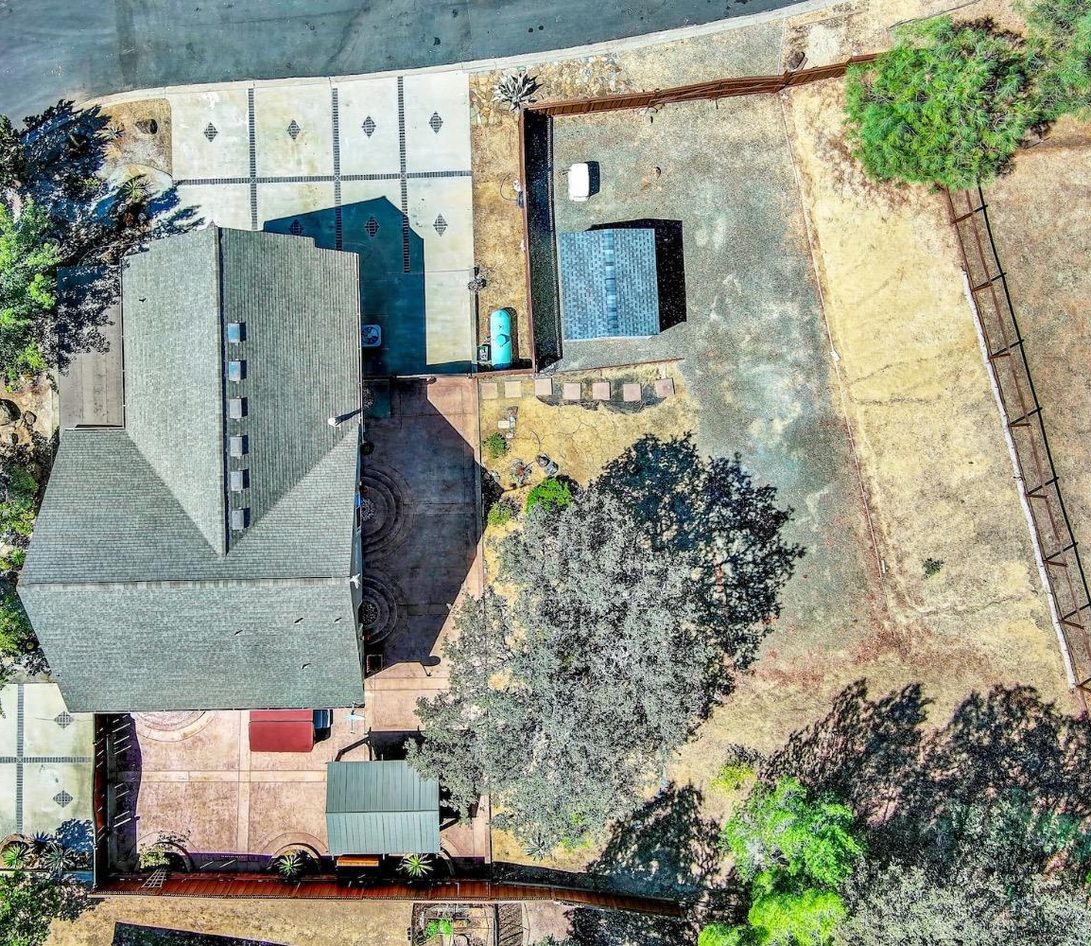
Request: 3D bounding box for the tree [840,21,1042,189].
[{"bbox_3d":[13.610,-12.699,40.129,6.300,6.500,5.600,0,91,-4],"label":"tree"}]

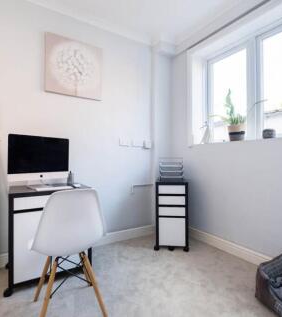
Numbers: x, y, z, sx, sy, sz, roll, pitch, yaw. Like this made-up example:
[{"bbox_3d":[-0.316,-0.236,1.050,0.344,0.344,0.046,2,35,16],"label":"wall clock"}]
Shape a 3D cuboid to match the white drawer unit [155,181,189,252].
[{"bbox_3d":[0.362,0.642,2.419,0.350,0.750,0.500,0,0,5],"label":"white drawer unit"}]

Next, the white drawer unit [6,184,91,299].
[{"bbox_3d":[-0.829,0.638,1.823,0.620,0.750,0.490,0,0,-31],"label":"white drawer unit"}]

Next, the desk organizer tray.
[{"bbox_3d":[0.362,0.127,2.409,0.260,0.280,0.320,0,0,5],"label":"desk organizer tray"}]

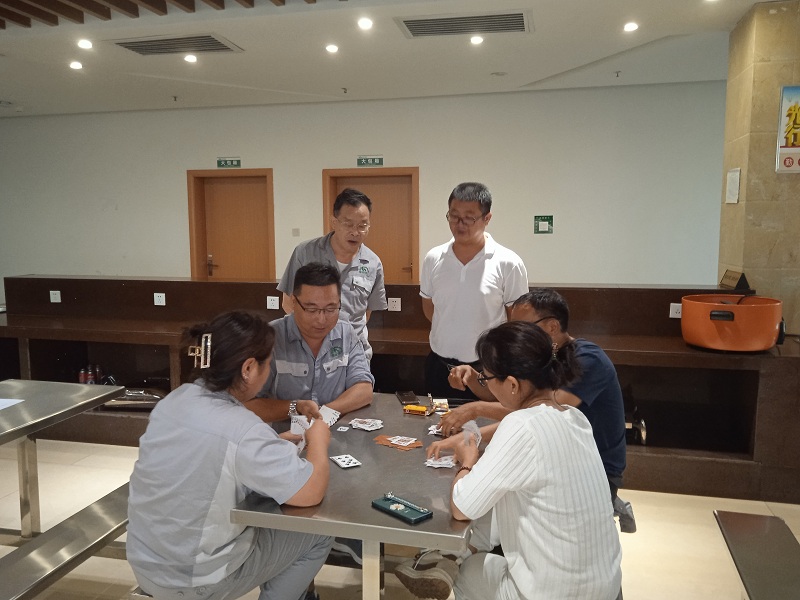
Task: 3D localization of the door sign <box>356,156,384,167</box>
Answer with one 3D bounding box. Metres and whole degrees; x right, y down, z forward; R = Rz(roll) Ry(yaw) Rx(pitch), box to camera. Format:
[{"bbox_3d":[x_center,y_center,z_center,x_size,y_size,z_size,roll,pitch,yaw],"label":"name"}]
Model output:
[{"bbox_3d":[-0.302,-1.423,6.635,0.284,0.107,0.020,2,7,14],"label":"door sign"}]

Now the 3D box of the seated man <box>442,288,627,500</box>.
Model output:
[{"bbox_3d":[0.448,0.563,2.378,0.700,1.220,0.520,1,6,7],"label":"seated man"}]

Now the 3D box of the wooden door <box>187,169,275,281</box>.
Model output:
[{"bbox_3d":[-1.830,-0.395,7.195,1.027,2.064,0.150,2,7,14],"label":"wooden door"}]

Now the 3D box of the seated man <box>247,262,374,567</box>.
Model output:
[{"bbox_3d":[-0.307,0.515,2.488,0.520,1.310,0.620,-3,7,-25],"label":"seated man"}]

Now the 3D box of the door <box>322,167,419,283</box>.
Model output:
[{"bbox_3d":[-0.292,-0.340,6.817,1.027,2.042,0.150,2,7,14],"label":"door"}]

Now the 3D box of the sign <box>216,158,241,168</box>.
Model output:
[{"bbox_3d":[-1.852,-1.488,7.016,0.287,0.112,0.020,2,7,14],"label":"sign"}]

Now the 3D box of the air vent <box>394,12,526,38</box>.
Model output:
[{"bbox_3d":[0.424,-1.771,4.168,0.800,0.040,0.430,2,7,14],"label":"air vent"}]

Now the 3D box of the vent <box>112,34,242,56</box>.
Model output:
[{"bbox_3d":[-1.608,-1.829,4.670,0.800,0.040,0.430,2,7,14],"label":"vent"}]

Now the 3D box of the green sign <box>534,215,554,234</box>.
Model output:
[{"bbox_3d":[1.399,-0.732,6.287,0.180,0.183,0.015,2,7,14],"label":"green sign"}]

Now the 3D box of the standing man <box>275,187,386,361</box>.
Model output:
[{"bbox_3d":[-0.314,0.300,3.057,0.520,1.610,0.420,-2,7,-21],"label":"standing man"}]

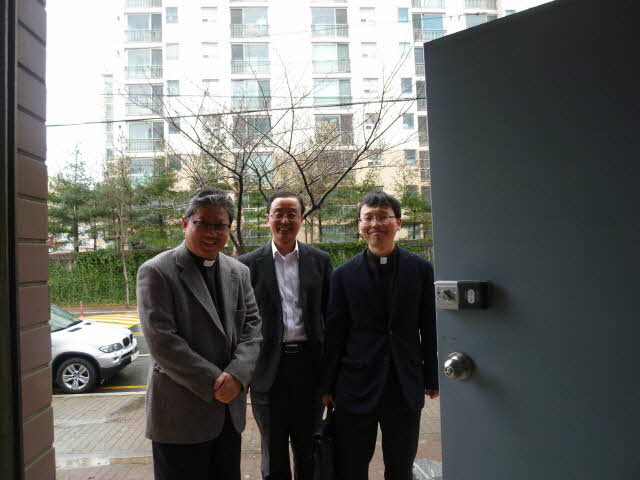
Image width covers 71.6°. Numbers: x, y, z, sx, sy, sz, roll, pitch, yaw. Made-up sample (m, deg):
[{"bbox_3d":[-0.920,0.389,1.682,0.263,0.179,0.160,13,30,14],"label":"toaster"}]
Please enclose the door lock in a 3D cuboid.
[{"bbox_3d":[0.359,0.339,1.165,0.072,0.072,0.070,-3,-2,36],"label":"door lock"}]

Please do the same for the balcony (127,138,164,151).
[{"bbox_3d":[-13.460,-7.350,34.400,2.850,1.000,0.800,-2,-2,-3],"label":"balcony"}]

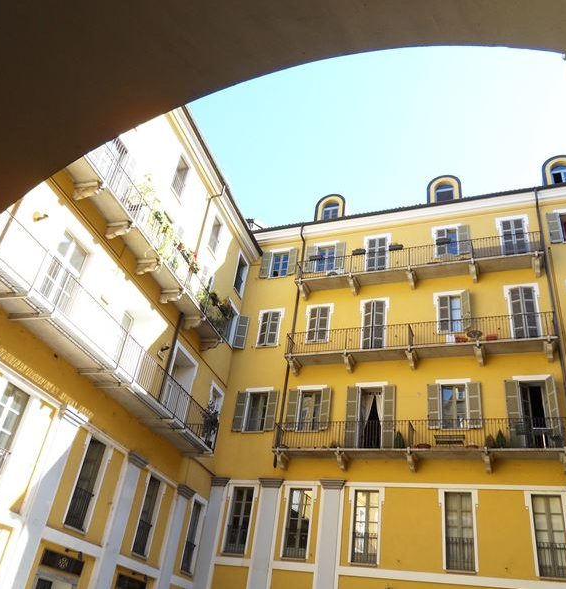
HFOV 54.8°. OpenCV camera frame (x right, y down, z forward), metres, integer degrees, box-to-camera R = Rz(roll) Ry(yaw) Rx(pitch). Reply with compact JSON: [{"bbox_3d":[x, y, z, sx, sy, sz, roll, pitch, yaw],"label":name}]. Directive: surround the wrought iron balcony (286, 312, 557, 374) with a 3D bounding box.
[{"bbox_3d":[5.238,2.179,22.307,10.660,1.640,1.004,-6,-35,22],"label":"wrought iron balcony"}]

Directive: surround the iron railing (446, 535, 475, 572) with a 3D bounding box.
[{"bbox_3d":[5.478,8.011,16.793,0.849,0.912,0.060,-6,-37,20],"label":"iron railing"}]

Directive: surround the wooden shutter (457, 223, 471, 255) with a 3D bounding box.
[{"bbox_3d":[8.269,-2.509,24.785,0.482,1.589,0.050,-11,-38,28],"label":"wooden shutter"}]

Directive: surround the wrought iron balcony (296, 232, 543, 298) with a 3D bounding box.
[{"bbox_3d":[5.490,-1.075,23.286,10.231,1.658,0.760,-6,-37,20],"label":"wrought iron balcony"}]

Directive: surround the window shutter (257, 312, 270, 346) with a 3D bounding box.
[{"bbox_3d":[-0.828,1.511,24.265,0.440,1.660,0.050,-16,-40,33],"label":"window shutter"}]

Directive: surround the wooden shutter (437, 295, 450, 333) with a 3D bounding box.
[{"bbox_3d":[6.675,0.784,22.533,0.460,1.740,0.050,-9,-36,26],"label":"wooden shutter"}]

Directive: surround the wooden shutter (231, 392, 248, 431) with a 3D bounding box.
[{"bbox_3d":[-1.847,5.136,23.953,0.480,1.833,0.050,-6,-35,21],"label":"wooden shutter"}]

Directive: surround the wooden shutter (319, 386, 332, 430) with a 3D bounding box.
[{"bbox_3d":[1.654,4.401,21.169,0.403,1.697,0.060,-16,-42,31],"label":"wooden shutter"}]

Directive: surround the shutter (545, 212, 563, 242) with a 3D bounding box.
[{"bbox_3d":[11.698,-2.861,23.410,0.482,1.568,0.050,-6,-35,22],"label":"shutter"}]

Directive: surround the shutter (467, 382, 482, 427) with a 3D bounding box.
[{"bbox_3d":[6.785,3.896,19.298,0.427,1.739,0.060,-8,-38,23],"label":"shutter"}]

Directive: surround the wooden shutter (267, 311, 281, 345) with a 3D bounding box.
[{"bbox_3d":[-0.397,1.493,24.102,0.440,1.660,0.050,0,-34,13],"label":"wooden shutter"}]

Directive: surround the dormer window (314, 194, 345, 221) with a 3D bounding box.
[{"bbox_3d":[2.760,-4.244,29.850,1.690,2.154,1.300,-6,-35,21],"label":"dormer window"}]

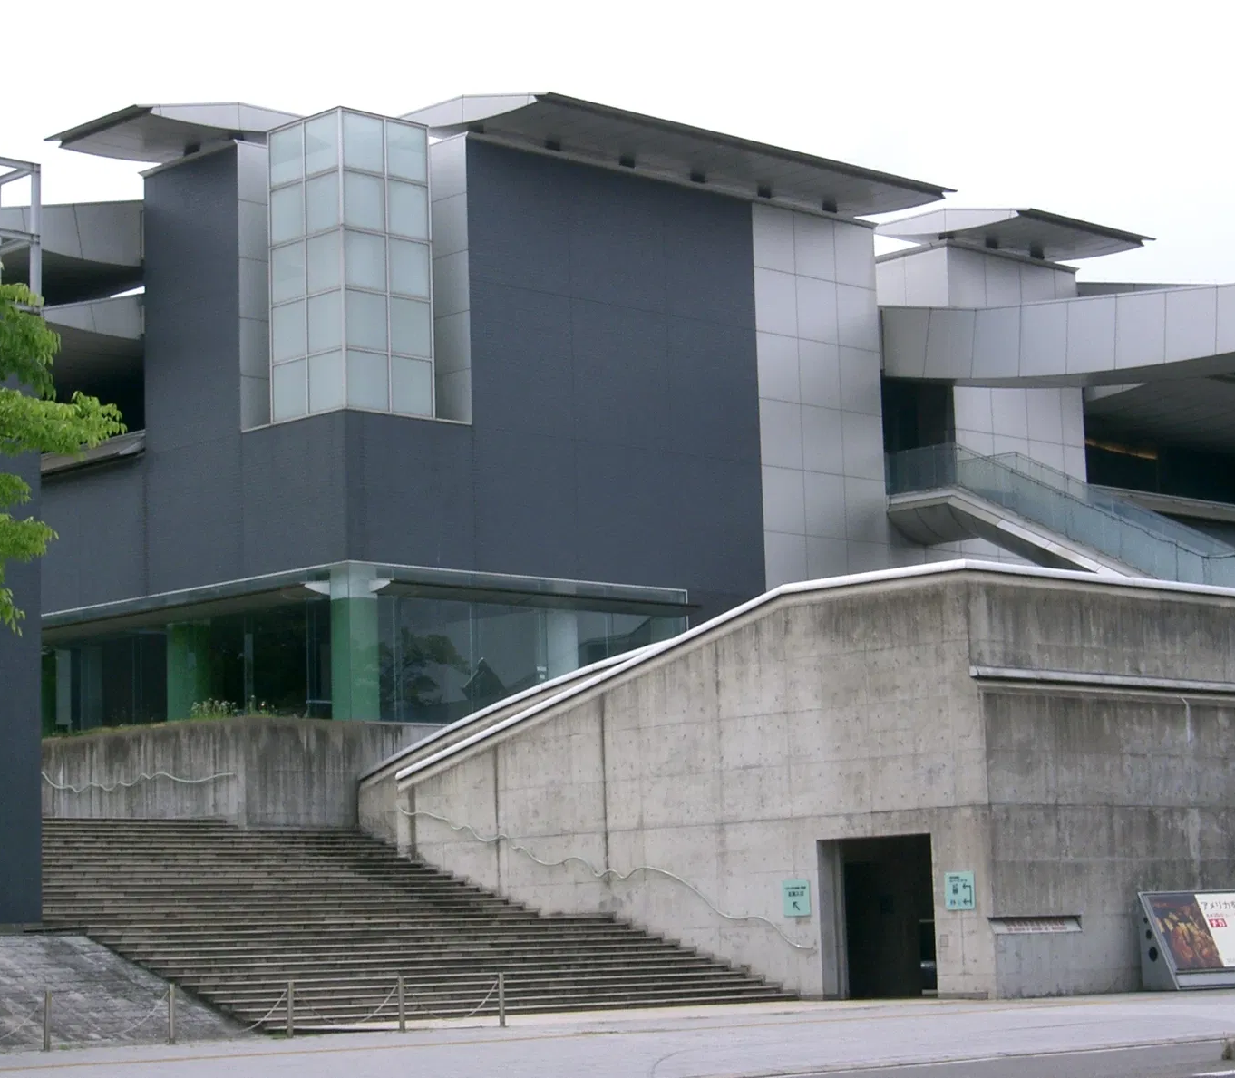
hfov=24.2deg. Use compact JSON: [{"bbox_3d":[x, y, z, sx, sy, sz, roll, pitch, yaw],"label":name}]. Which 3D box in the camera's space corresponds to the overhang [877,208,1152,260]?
[{"bbox_3d":[10.630,-8.180,78.016,5.450,0.780,5.730,6,-11,-43],"label":"overhang"}]

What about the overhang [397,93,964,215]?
[{"bbox_3d":[1.526,-9.123,69.429,13.710,0.780,5.730,6,-11,-43],"label":"overhang"}]

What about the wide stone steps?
[{"bbox_3d":[-5.826,6.519,50.990,12.500,3.860,14.200,6,-11,-43],"label":"wide stone steps"}]

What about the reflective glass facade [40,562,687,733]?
[{"bbox_3d":[-6.178,3.258,68.419,10.150,3.480,12.300,6,-11,-43],"label":"reflective glass facade"}]

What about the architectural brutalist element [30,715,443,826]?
[{"bbox_3d":[-8.100,5.452,63.077,5.820,2.380,7.800,6,-11,-43],"label":"architectural brutalist element"}]

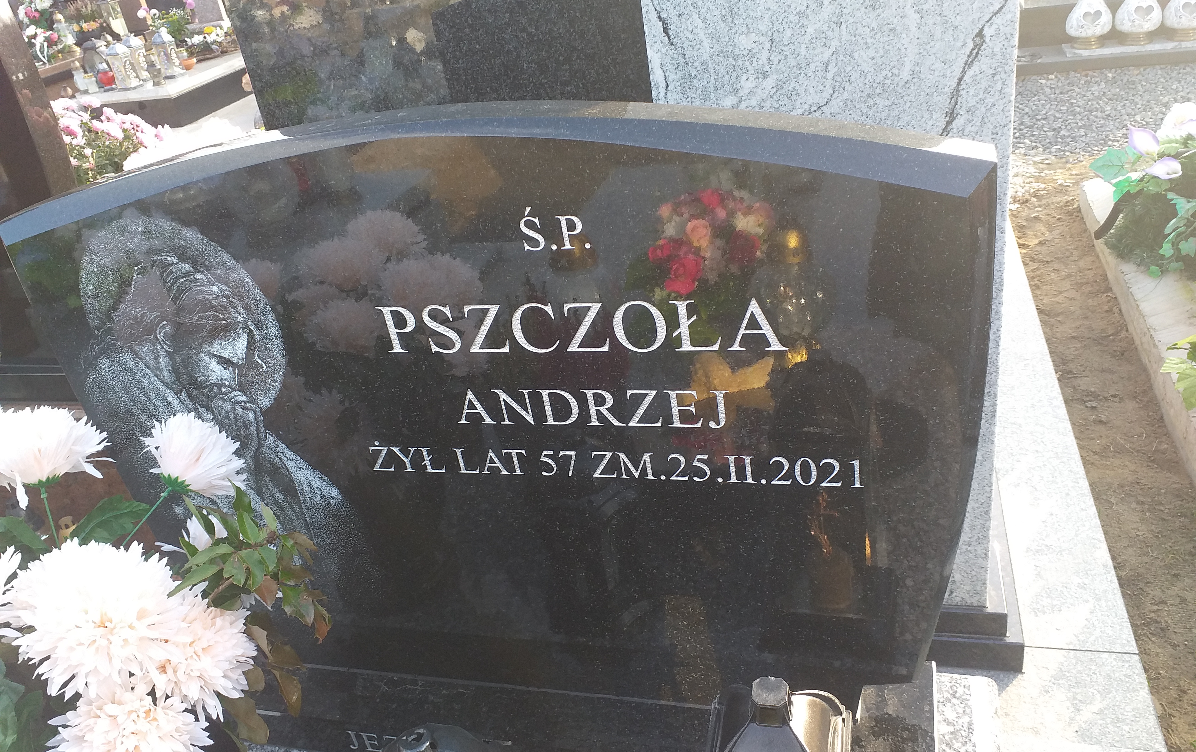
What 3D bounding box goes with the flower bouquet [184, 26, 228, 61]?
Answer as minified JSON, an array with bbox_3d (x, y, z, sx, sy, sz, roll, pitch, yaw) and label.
[{"bbox_3d":[-3.357,-2.851,8.008,0.400,0.230,0.220,-5,28,10],"label":"flower bouquet"}]

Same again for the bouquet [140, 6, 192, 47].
[{"bbox_3d":[-3.959,-3.207,8.528,0.400,0.330,0.300,-5,28,10],"label":"bouquet"}]

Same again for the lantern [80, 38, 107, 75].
[{"bbox_3d":[-3.928,-2.461,7.337,0.165,0.330,0.165,-5,28,10],"label":"lantern"}]

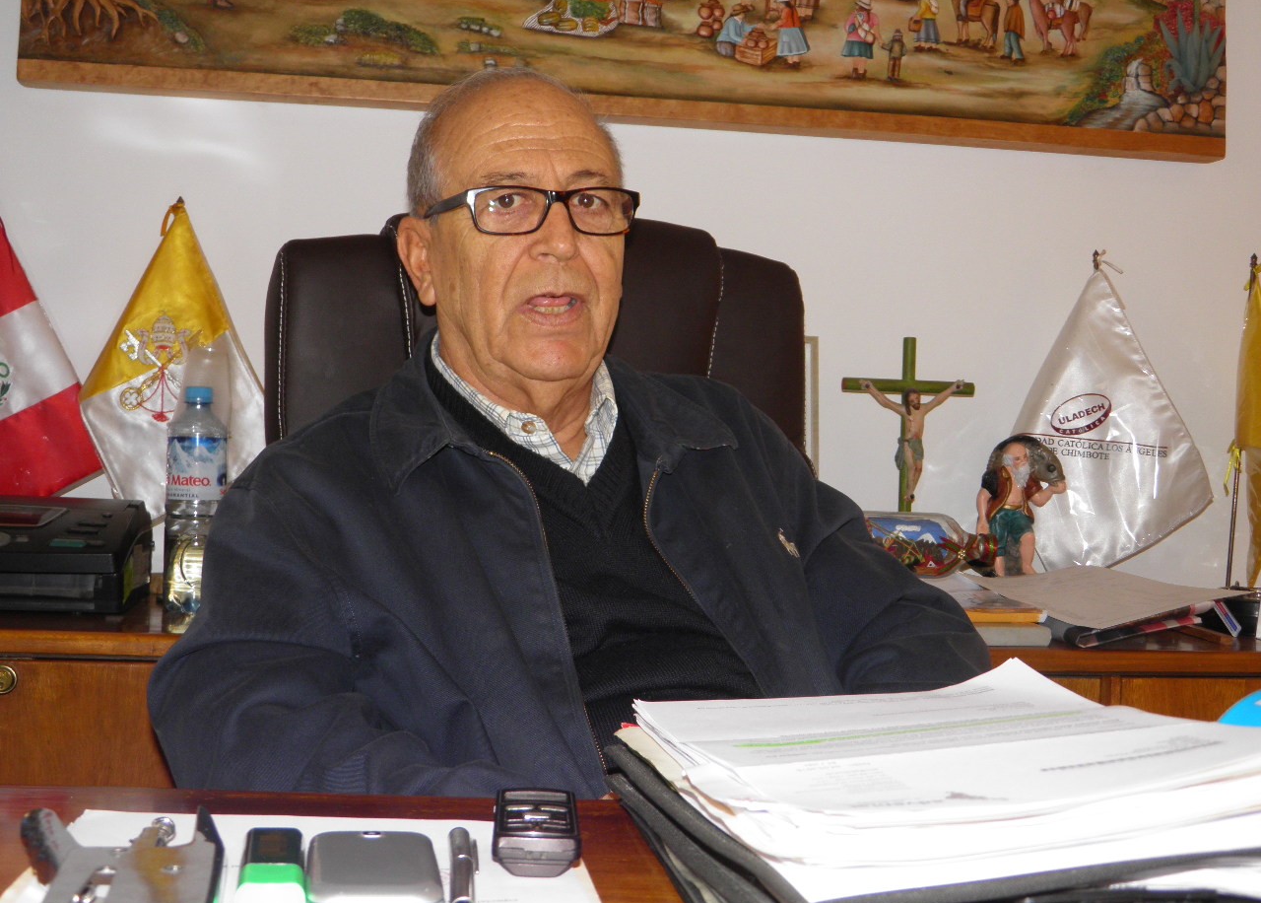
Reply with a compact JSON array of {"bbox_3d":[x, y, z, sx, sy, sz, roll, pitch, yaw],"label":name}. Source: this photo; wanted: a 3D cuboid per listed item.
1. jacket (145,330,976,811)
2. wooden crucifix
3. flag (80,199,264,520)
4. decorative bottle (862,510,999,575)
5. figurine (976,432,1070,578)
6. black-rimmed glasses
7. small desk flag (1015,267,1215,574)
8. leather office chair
[{"bbox_3d":[-0.050,0.175,1.255,0.650,0.540,0.400,2,-2,-13],"label":"jacket"},{"bbox_3d":[0.335,0.013,1.940,0.162,0.295,0.045,2,-2,-8],"label":"wooden crucifix"},{"bbox_3d":[-0.523,-0.096,1.840,0.220,0.400,0.070,2,-2,-8],"label":"flag"},{"bbox_3d":[0.316,0.110,1.870,0.225,0.078,0.078,2,-2,-8],"label":"decorative bottle"},{"bbox_3d":[0.464,0.066,1.900,0.108,0.172,0.085,2,-2,-14],"label":"figurine"},{"bbox_3d":[-0.084,-0.177,1.259,0.142,0.043,0.143,-3,1,-23],"label":"black-rimmed glasses"},{"bbox_3d":[0.584,-0.035,1.950,0.250,0.400,0.070,2,-2,-8],"label":"small desk flag"},{"bbox_3d":[-0.035,0.364,1.271,0.640,1.180,0.700,2,-2,-15],"label":"leather office chair"}]

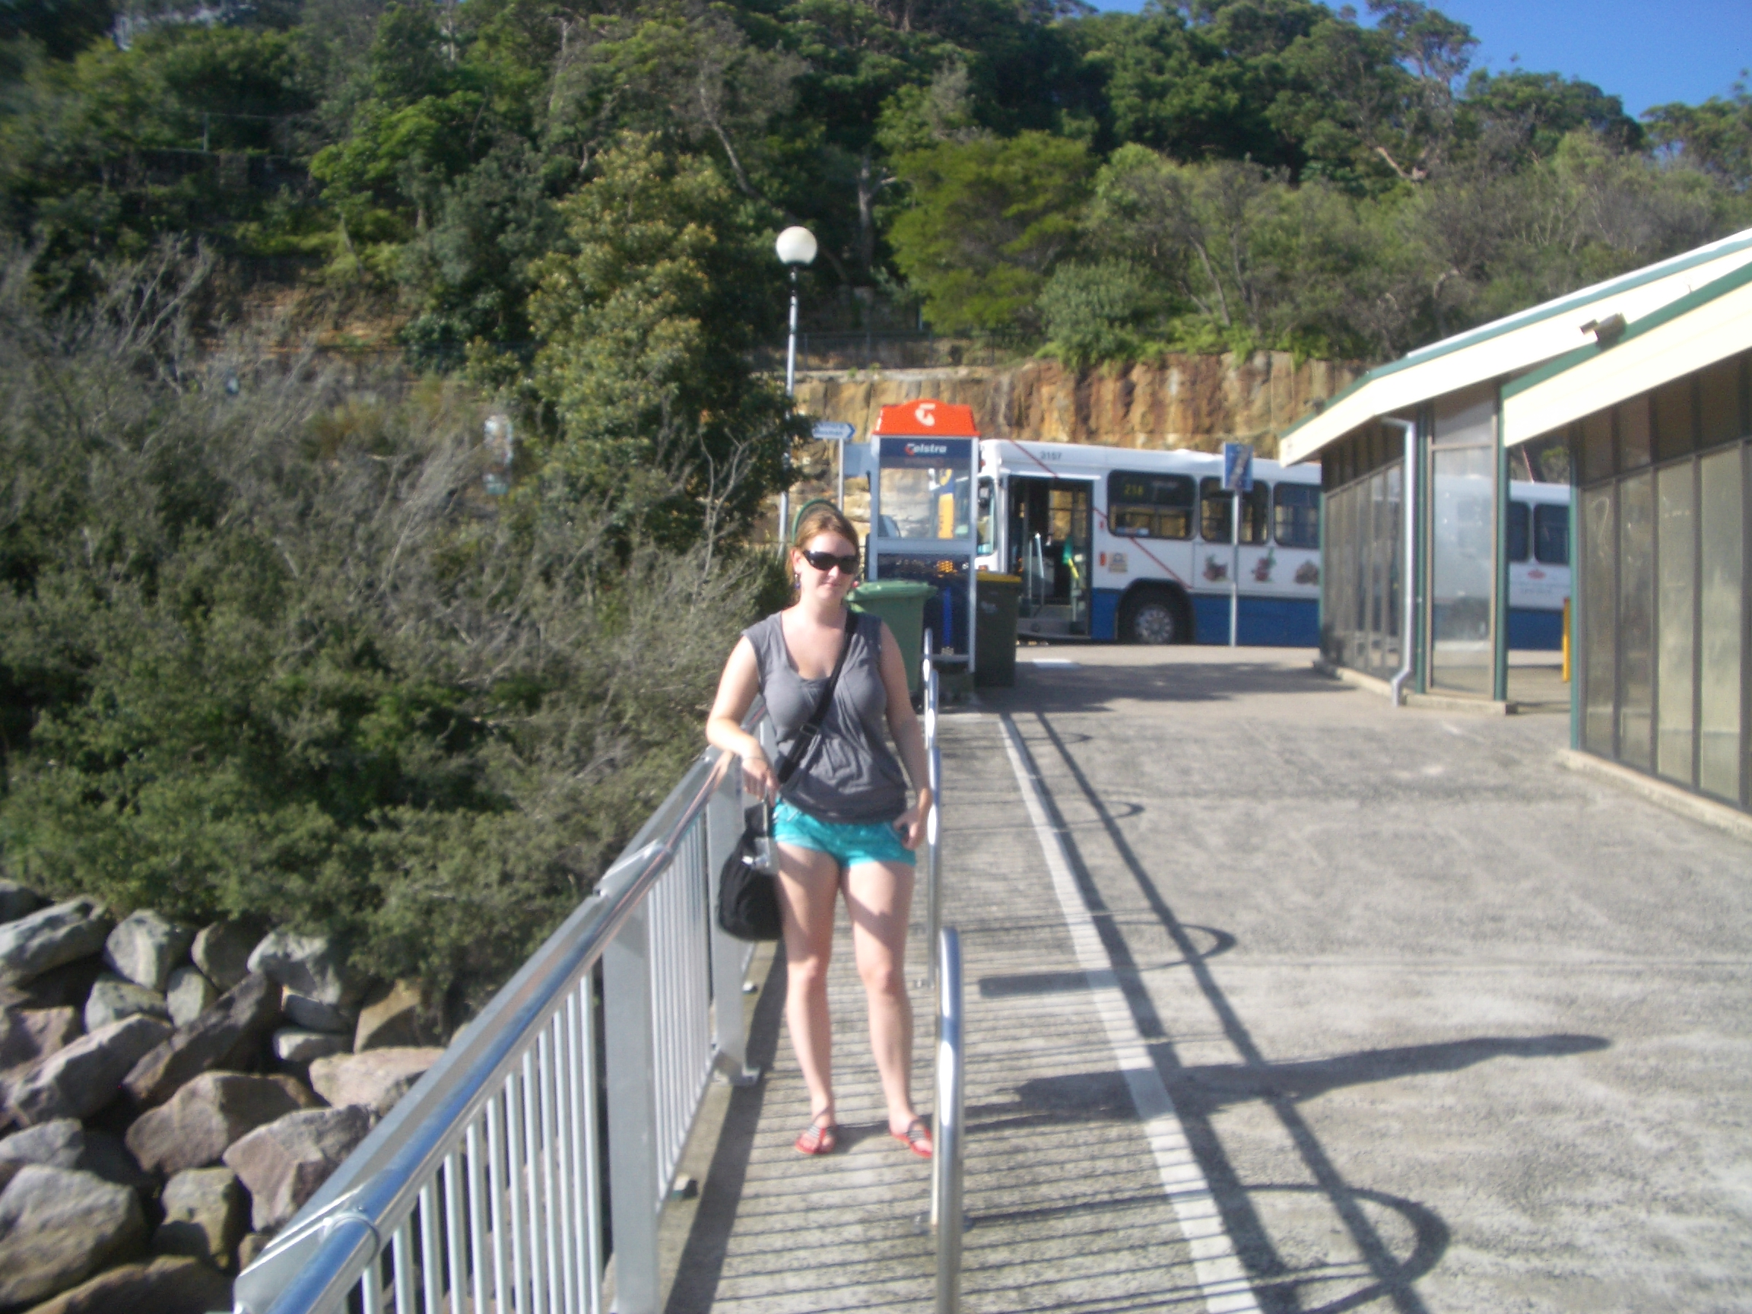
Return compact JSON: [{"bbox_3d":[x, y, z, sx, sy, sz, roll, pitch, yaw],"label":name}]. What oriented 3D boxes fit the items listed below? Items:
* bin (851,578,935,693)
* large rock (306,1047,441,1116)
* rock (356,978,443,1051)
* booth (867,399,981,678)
[{"bbox_3d":[0.151,-0.120,15.462,0.720,1.070,0.580,0,4,-5],"label":"bin"},{"bbox_3d":[-2.759,2.371,9.850,0.820,0.360,0.580,1,2,-11],"label":"large rock"},{"bbox_3d":[-2.854,2.158,10.600,0.550,0.380,0.480,1,2,-11],"label":"rock"},{"bbox_3d":[0.433,-1.103,16.500,1.020,2.520,1.000,0,4,-2],"label":"booth"}]

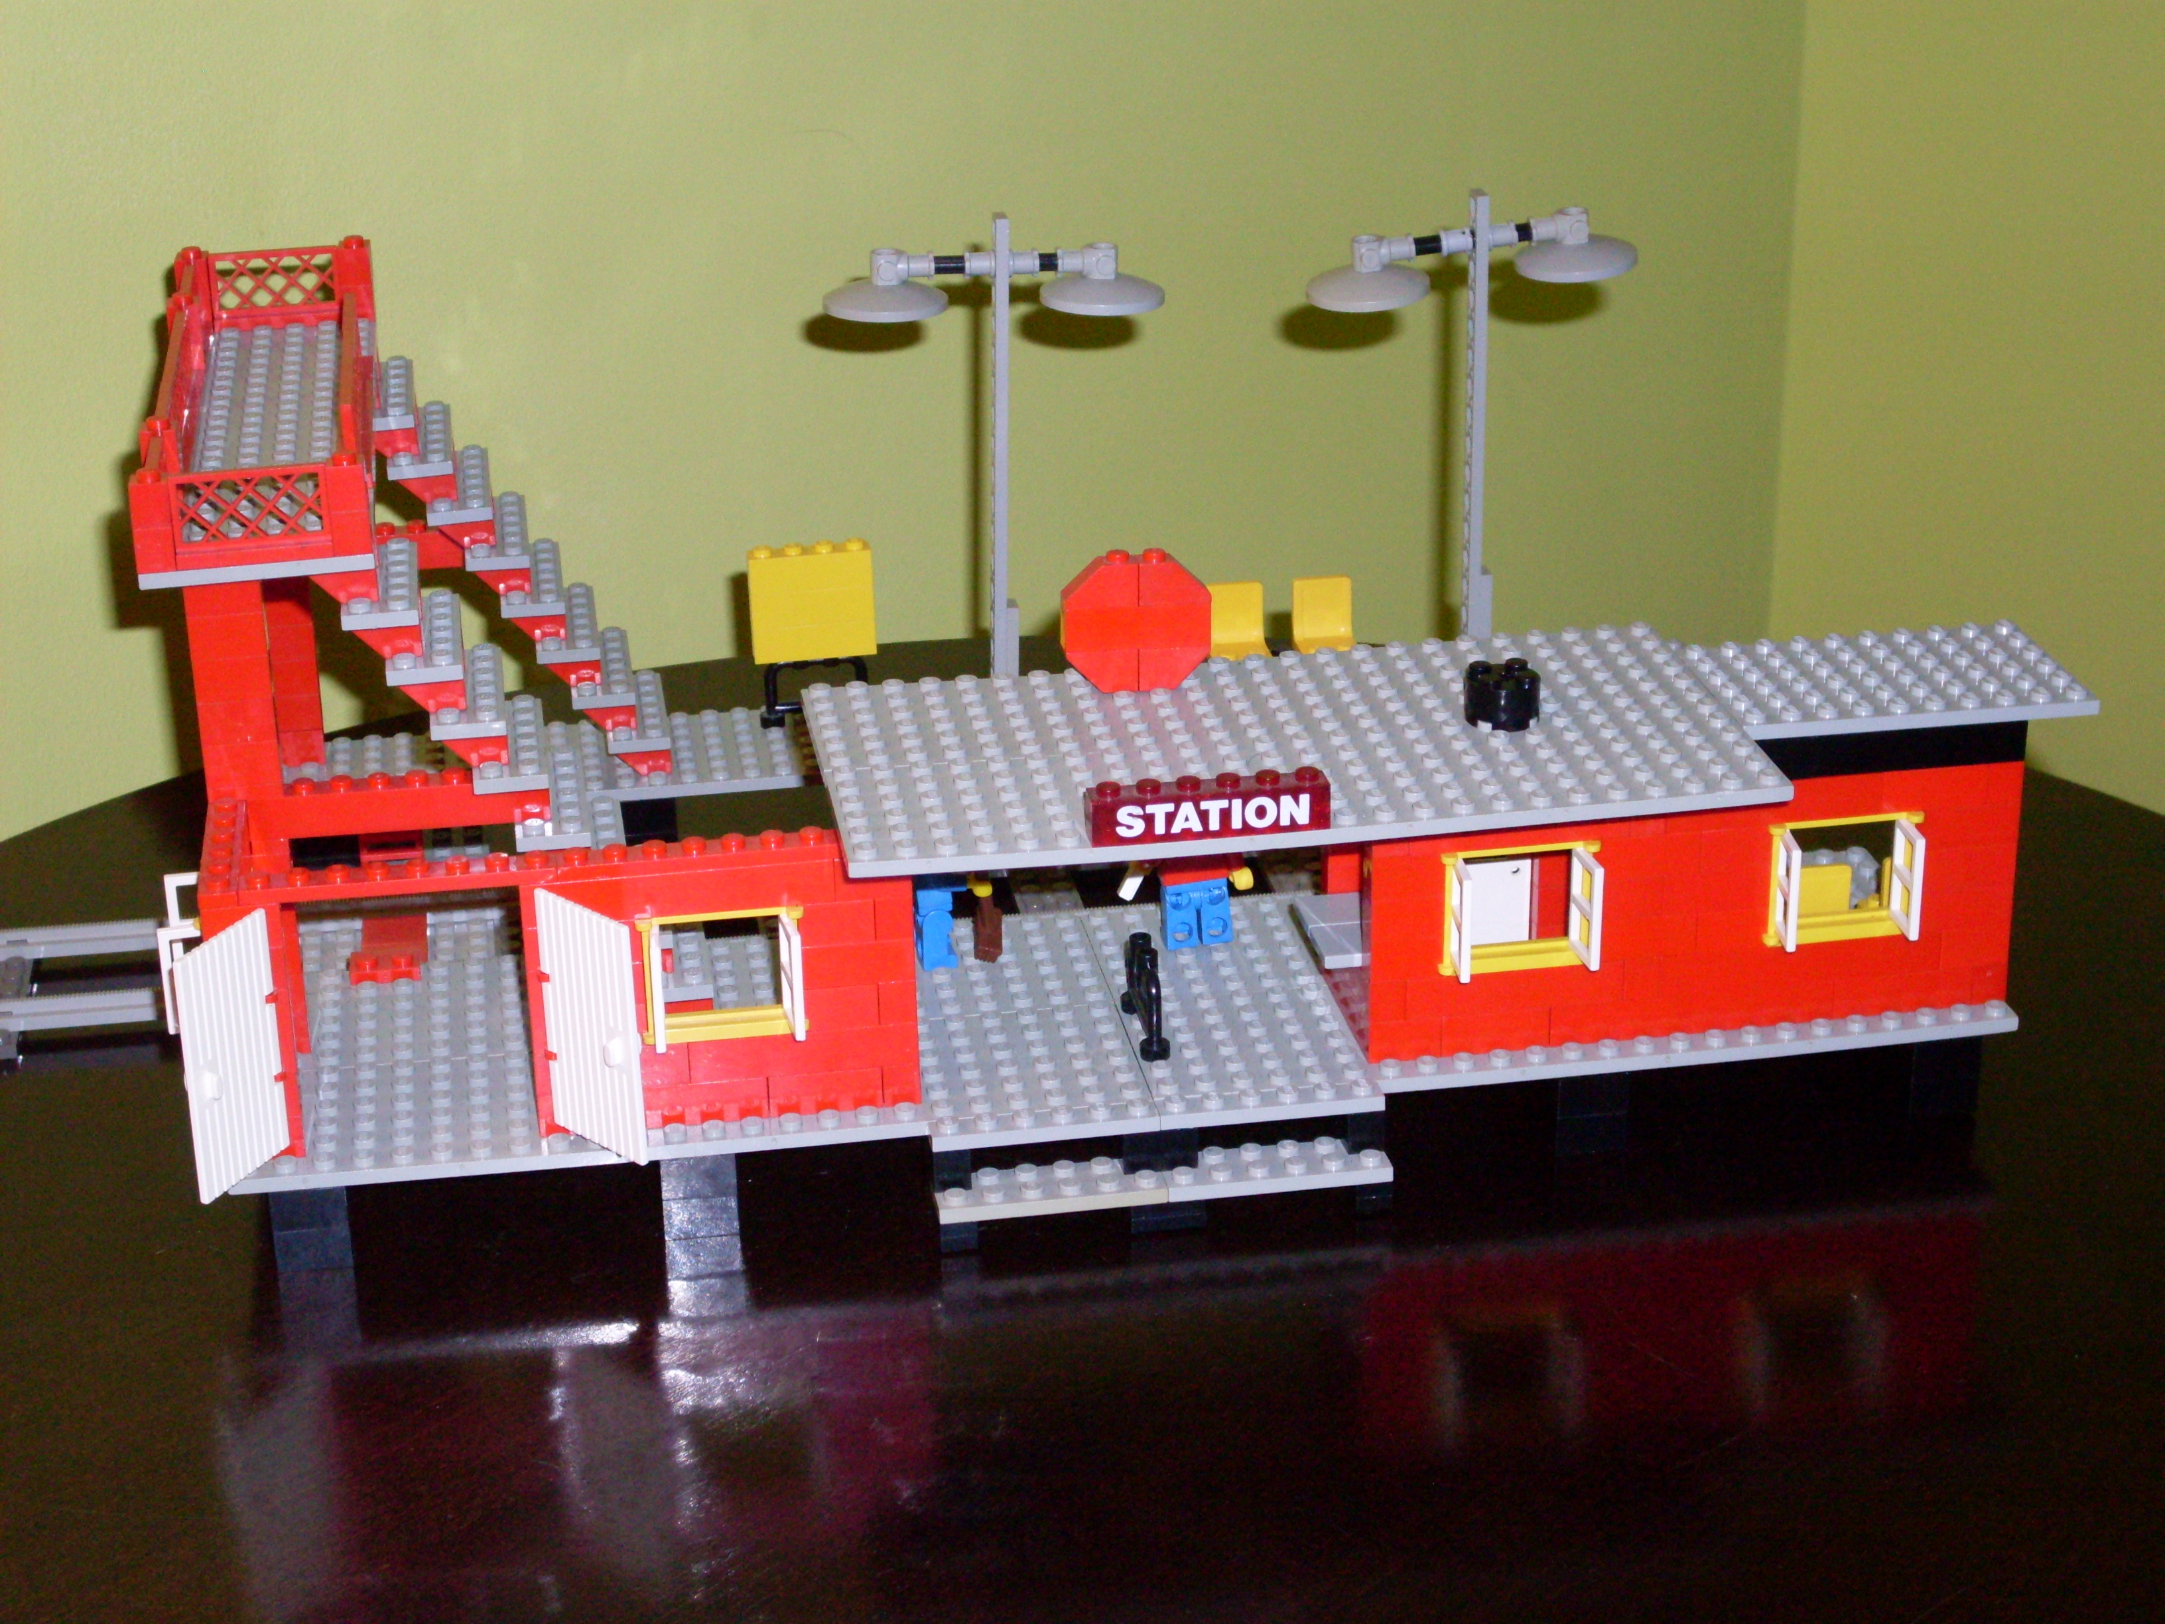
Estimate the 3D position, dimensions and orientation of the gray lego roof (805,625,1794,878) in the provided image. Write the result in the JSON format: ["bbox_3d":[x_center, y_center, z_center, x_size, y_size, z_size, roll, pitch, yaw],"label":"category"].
[{"bbox_3d":[0.041,-0.014,0.928,0.192,0.005,0.096,-5,24,-9],"label":"gray lego roof"}]

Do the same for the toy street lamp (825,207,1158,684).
[{"bbox_3d":[-0.021,-0.086,1.141,0.086,0.134,0.032,-5,23,-8],"label":"toy street lamp"}]

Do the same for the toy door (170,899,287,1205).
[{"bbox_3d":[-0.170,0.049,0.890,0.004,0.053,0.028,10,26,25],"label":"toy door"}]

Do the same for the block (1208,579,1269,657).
[{"bbox_3d":[0.041,-0.049,1.175,0.016,0.020,0.016,-5,23,-8],"label":"block"}]

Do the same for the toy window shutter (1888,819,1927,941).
[{"bbox_3d":[0.178,0.015,0.954,0.002,0.024,0.013,-5,24,-9],"label":"toy window shutter"}]

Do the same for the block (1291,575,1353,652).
[{"bbox_3d":[0.065,-0.050,1.162,0.015,0.019,0.015,-5,24,-9],"label":"block"}]

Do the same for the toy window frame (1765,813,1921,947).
[{"bbox_3d":[0.164,0.013,0.961,0.034,0.029,0.011,-5,24,-9],"label":"toy window frame"}]

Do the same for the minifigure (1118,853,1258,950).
[{"bbox_3d":[0.024,0.010,1.010,0.027,0.042,0.013,-5,23,-8],"label":"minifigure"}]

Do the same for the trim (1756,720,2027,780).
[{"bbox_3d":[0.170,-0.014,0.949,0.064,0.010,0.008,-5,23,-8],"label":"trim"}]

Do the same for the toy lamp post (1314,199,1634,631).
[{"bbox_3d":[0.098,-0.098,1.148,0.086,0.126,0.032,-5,24,-9],"label":"toy lamp post"}]

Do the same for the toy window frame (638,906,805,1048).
[{"bbox_3d":[-0.075,0.033,0.922,0.034,0.029,0.011,-5,24,-9],"label":"toy window frame"}]

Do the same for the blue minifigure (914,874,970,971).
[{"bbox_3d":[-0.032,0.013,1.004,0.014,0.042,0.024,-5,23,-8],"label":"blue minifigure"}]

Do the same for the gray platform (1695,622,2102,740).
[{"bbox_3d":[0.171,-0.028,0.965,0.086,0.005,0.048,-5,24,-9],"label":"gray platform"}]

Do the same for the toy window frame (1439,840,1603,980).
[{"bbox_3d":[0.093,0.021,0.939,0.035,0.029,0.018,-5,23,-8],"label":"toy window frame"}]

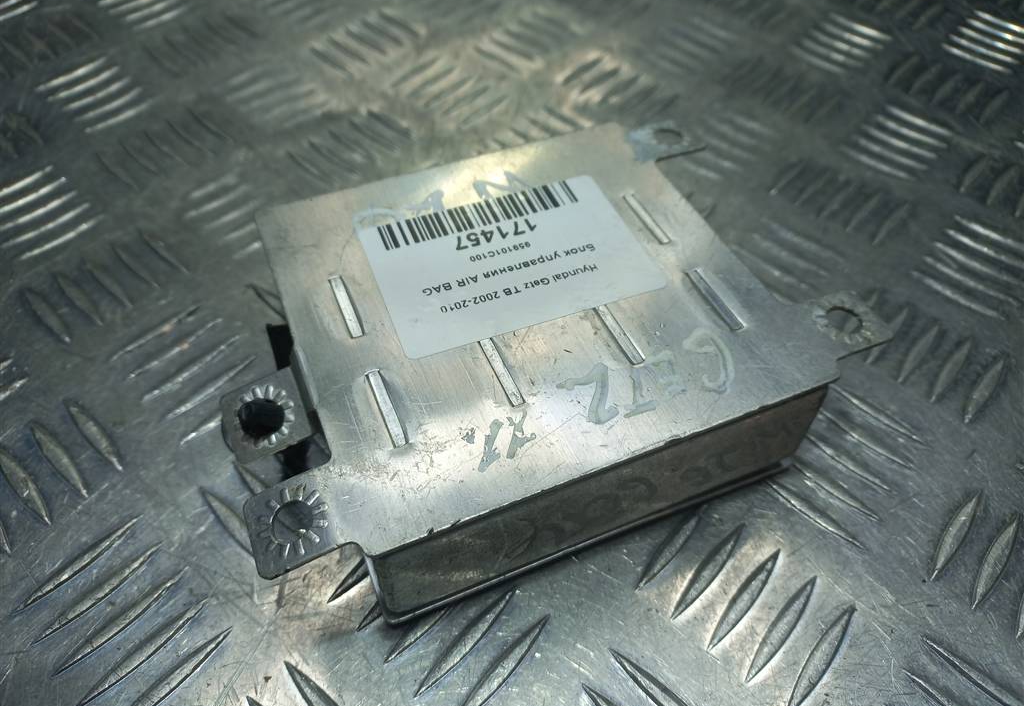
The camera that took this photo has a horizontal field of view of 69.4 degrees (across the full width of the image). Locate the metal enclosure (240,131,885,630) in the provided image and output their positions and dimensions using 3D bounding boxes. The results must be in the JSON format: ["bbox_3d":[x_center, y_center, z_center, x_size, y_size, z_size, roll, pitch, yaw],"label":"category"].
[{"bbox_3d":[0.002,-0.004,0.170,0.128,0.034,0.092,-18,54,-15],"label":"metal enclosure"}]

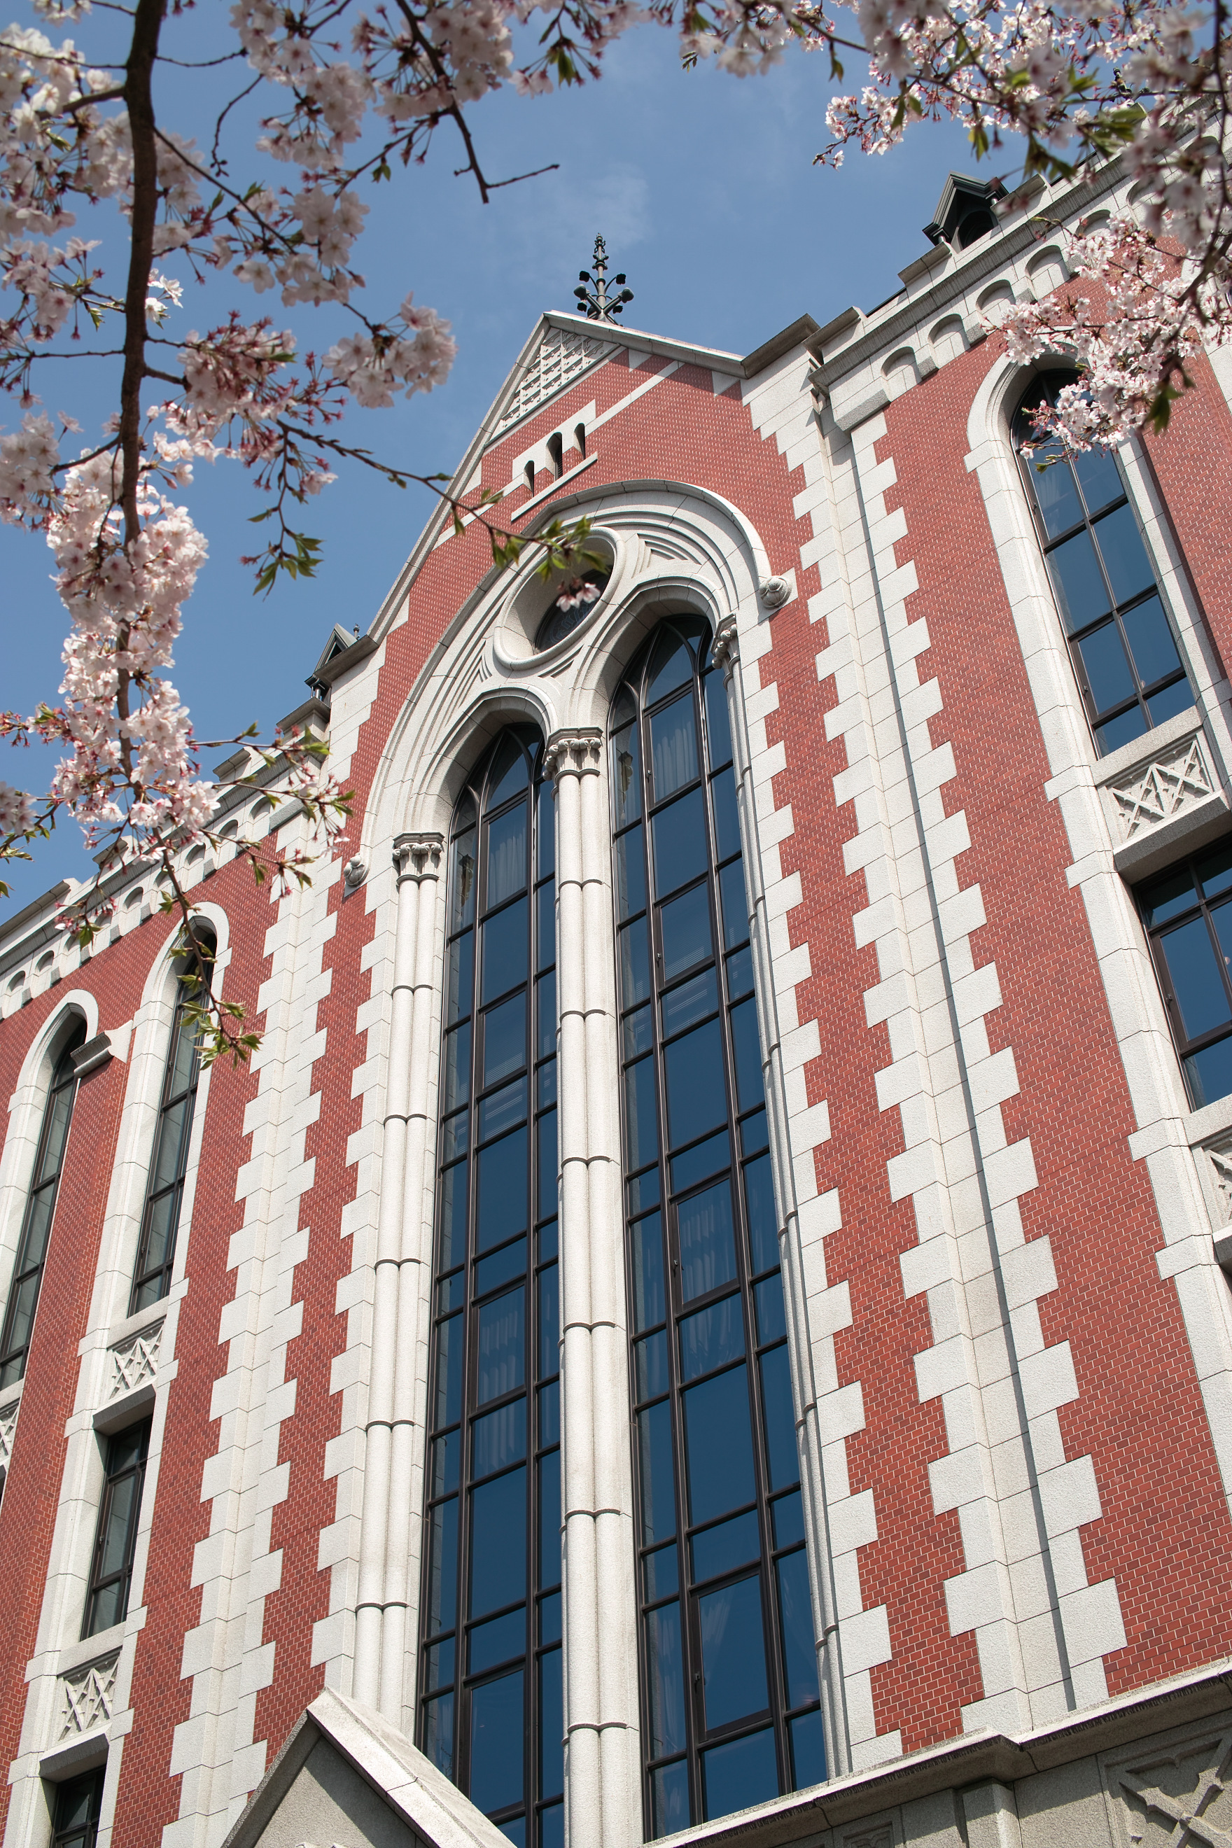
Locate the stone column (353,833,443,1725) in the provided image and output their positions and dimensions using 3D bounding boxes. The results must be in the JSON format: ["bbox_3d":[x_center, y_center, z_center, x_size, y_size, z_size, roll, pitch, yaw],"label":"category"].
[{"bbox_3d":[-2.535,4.134,24.570,0.518,14.698,0.448,-31,-50,27],"label":"stone column"}]

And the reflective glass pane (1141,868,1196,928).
[{"bbox_3d":[5.182,-0.252,19.818,0.538,0.568,0.050,-31,-50,27],"label":"reflective glass pane"}]

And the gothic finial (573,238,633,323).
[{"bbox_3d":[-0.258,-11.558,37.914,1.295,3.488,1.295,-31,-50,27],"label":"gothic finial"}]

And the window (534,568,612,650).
[{"bbox_3d":[-0.510,-4.432,30.404,1.853,1.853,0.149,-31,-50,27],"label":"window"}]

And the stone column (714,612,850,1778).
[{"bbox_3d":[1.681,1.587,22.012,0.518,14.698,0.448,-31,-50,27],"label":"stone column"}]

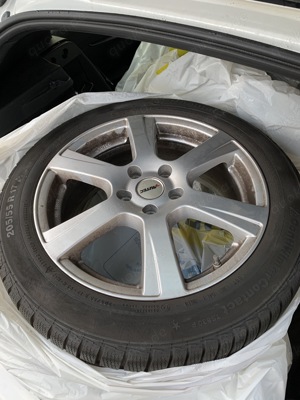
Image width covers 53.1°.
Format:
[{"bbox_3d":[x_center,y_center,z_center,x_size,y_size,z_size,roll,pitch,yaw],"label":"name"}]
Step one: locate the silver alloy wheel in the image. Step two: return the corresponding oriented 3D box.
[{"bbox_3d":[0.002,0.028,0.687,0.466,0.190,0.466,-1,53,1],"label":"silver alloy wheel"}]

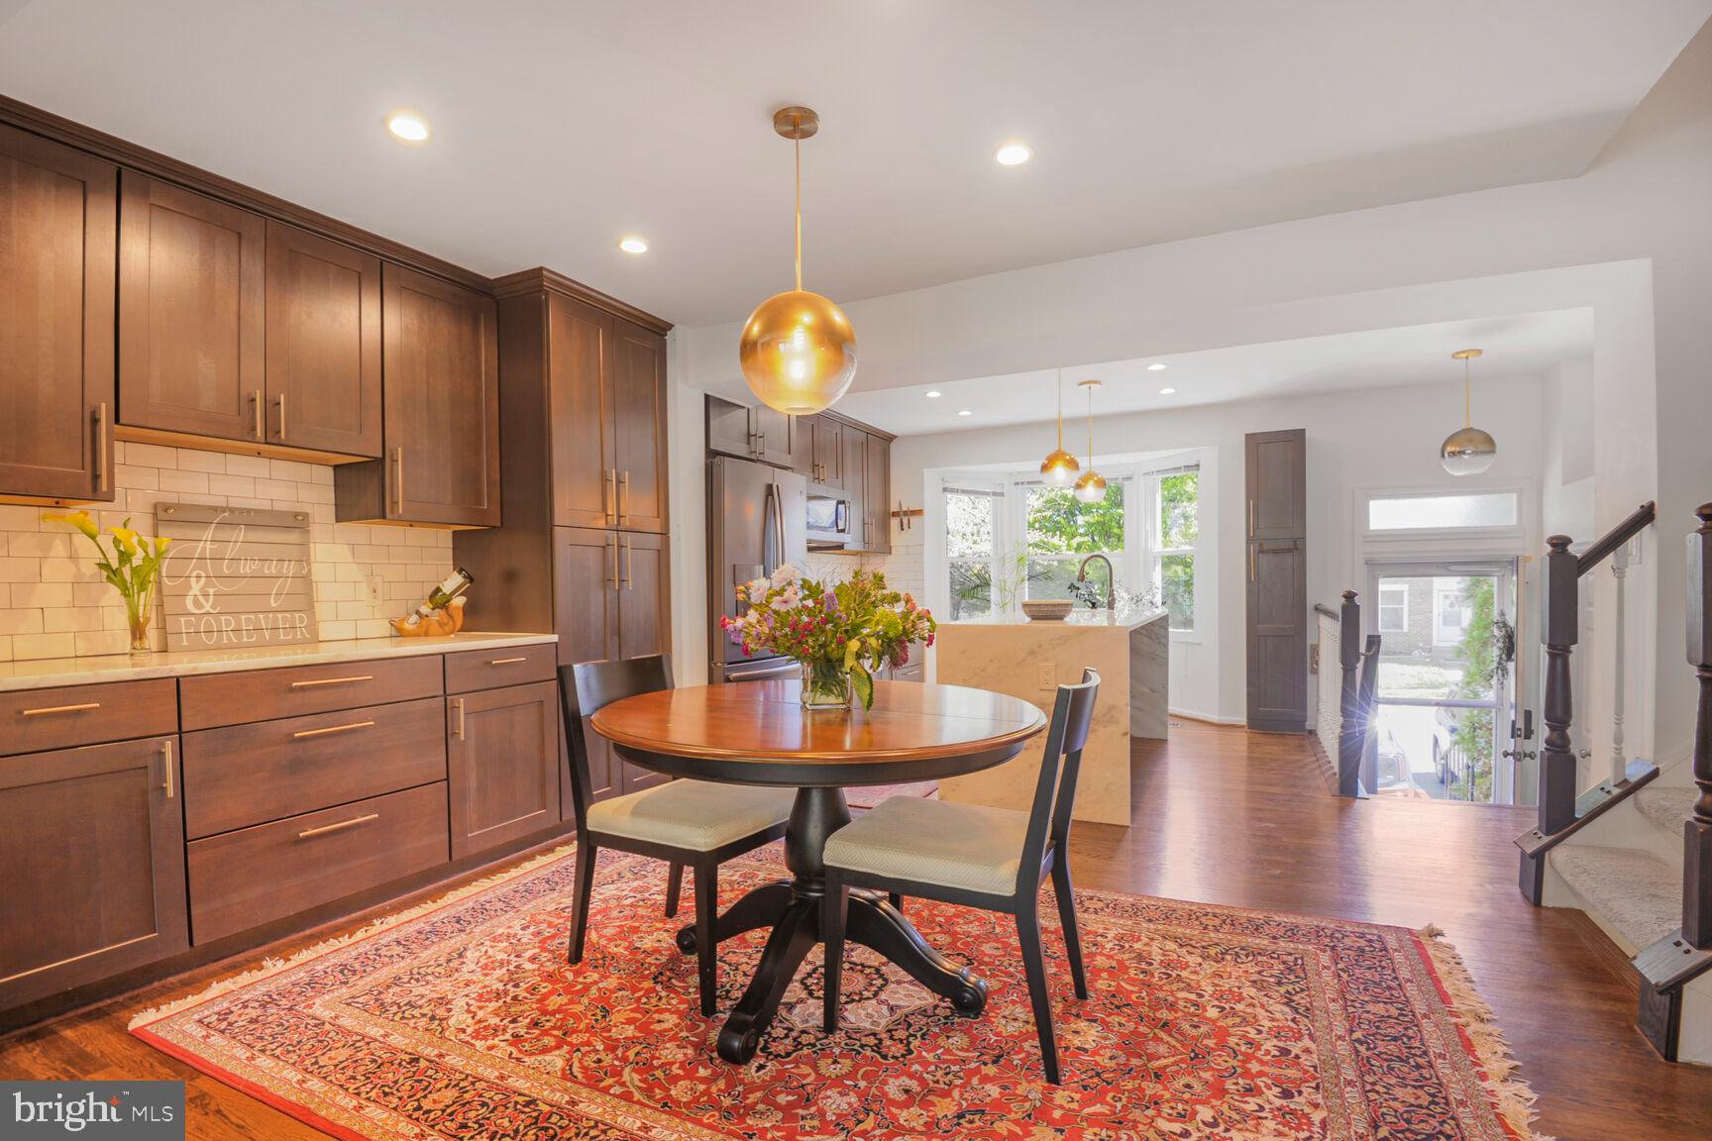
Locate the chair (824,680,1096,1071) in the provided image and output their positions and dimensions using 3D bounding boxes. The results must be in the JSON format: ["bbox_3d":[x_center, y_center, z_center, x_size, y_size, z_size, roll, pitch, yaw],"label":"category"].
[{"bbox_3d":[0.289,0.708,1.956,0.600,0.890,0.490,-1,0,24],"label":"chair"}]

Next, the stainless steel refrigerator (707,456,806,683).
[{"bbox_3d":[-0.820,0.280,4.790,0.730,1.780,0.900,0,0,27],"label":"stainless steel refrigerator"}]

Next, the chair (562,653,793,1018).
[{"bbox_3d":[-0.505,0.725,2.280,0.580,0.880,0.460,0,0,32],"label":"chair"}]

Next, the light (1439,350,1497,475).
[{"bbox_3d":[3.717,-0.936,4.607,0.280,0.770,0.280,-1,-1,27],"label":"light"}]

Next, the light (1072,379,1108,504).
[{"bbox_3d":[1.594,-0.878,5.216,0.220,0.840,0.220,-1,-1,27],"label":"light"}]

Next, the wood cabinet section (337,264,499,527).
[{"bbox_3d":[-1.835,-0.690,3.213,0.328,1.000,0.505,-1,-1,28],"label":"wood cabinet section"}]

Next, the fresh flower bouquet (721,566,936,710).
[{"bbox_3d":[-0.080,0.193,2.230,0.600,0.420,0.500,0,0,0],"label":"fresh flower bouquet"}]

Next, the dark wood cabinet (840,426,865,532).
[{"bbox_3d":[-0.138,-0.702,6.585,0.330,1.060,0.470,-1,-1,27],"label":"dark wood cabinet"}]

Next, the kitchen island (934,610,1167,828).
[{"bbox_3d":[1.280,0.723,4.585,0.950,0.914,2.000,-1,-1,27],"label":"kitchen island"}]

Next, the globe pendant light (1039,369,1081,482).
[{"bbox_3d":[1.155,-0.870,4.300,0.215,0.780,0.215,0,0,27],"label":"globe pendant light"}]

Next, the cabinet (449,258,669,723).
[{"bbox_3d":[-1.400,-0.039,3.722,0.640,2.470,0.770,-1,-1,27],"label":"cabinet"}]

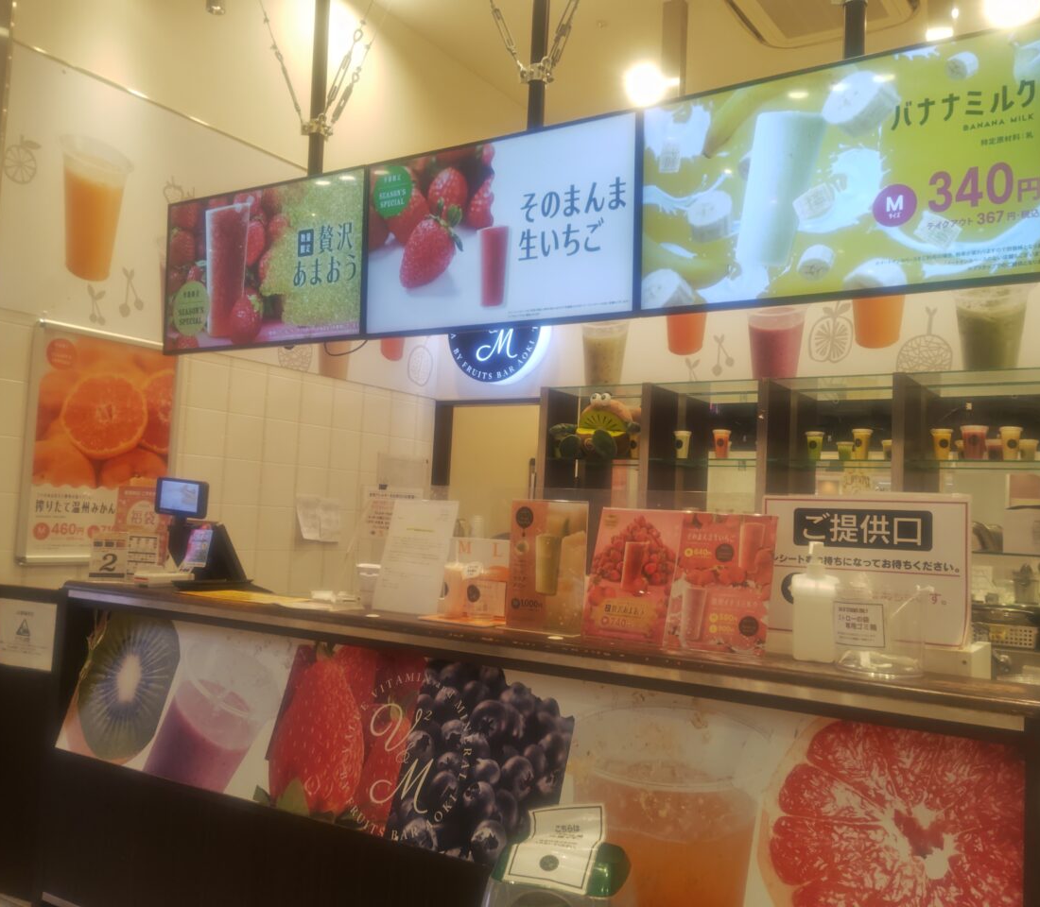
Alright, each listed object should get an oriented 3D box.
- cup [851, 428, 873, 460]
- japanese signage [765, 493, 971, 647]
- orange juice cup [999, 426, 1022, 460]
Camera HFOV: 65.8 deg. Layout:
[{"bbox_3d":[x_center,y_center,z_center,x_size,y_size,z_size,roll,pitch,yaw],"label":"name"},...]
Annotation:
[{"bbox_3d":[1.469,-0.039,3.451,0.081,0.135,0.081,0,-5,28],"label":"cup"},{"bbox_3d":[0.816,0.274,1.920,0.443,0.346,0.025,0,-5,28],"label":"japanese signage"},{"bbox_3d":[1.949,-0.040,3.193,0.078,0.134,0.078,0,-5,28],"label":"orange juice cup"}]

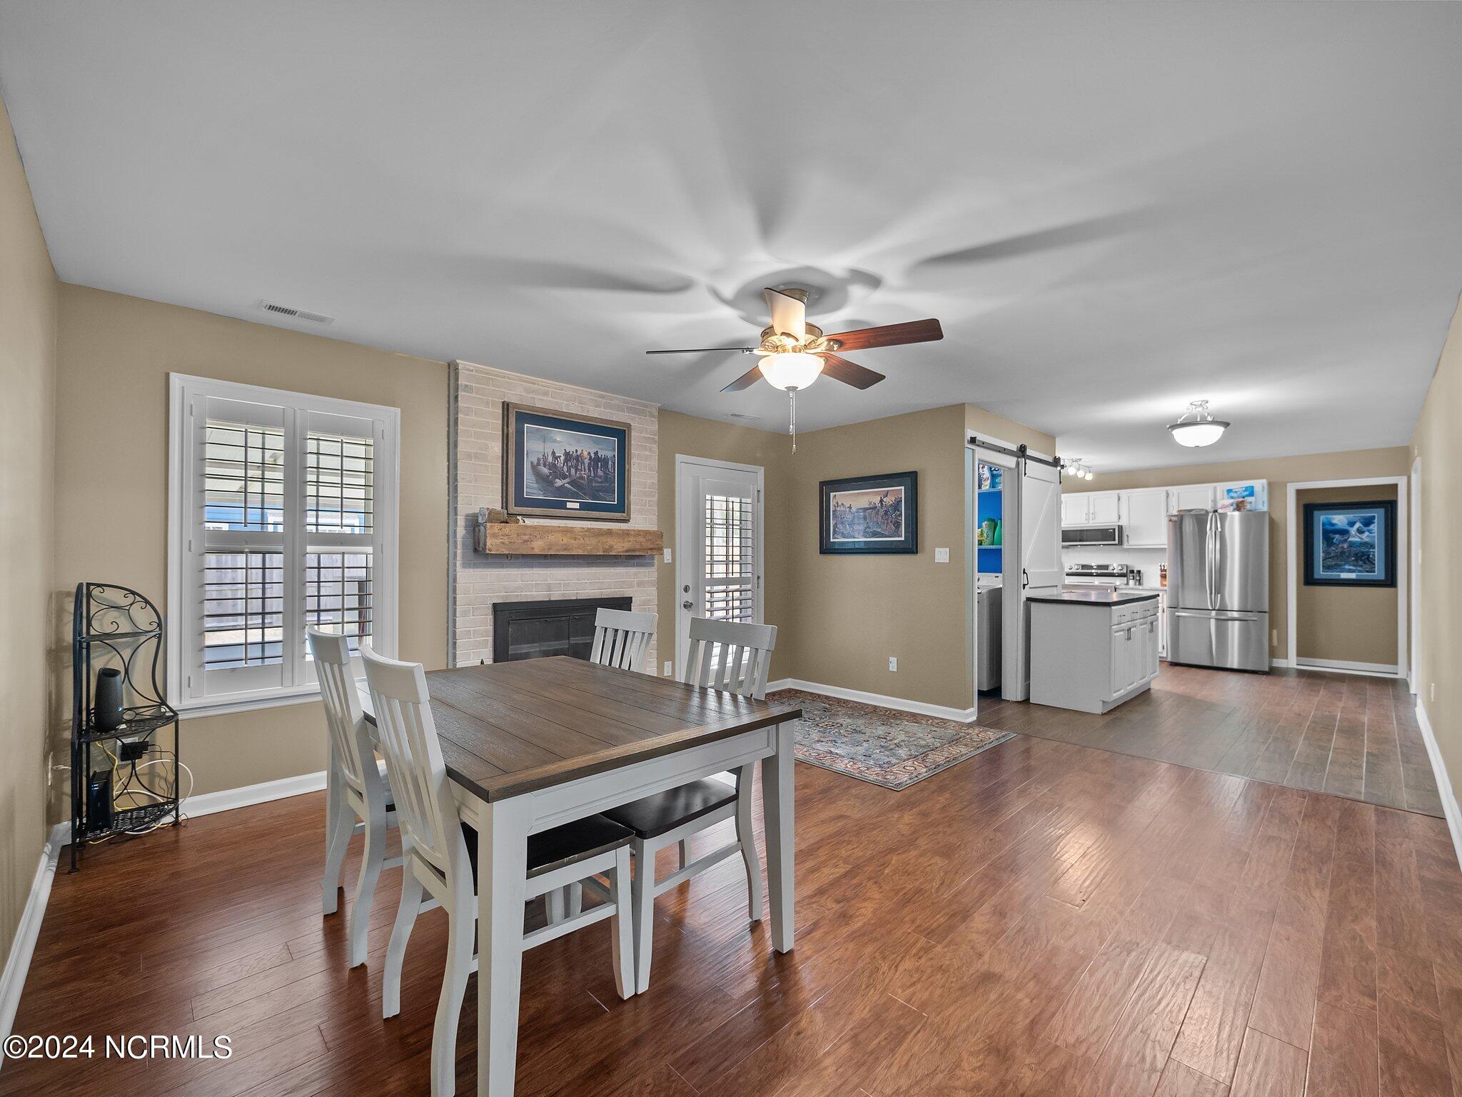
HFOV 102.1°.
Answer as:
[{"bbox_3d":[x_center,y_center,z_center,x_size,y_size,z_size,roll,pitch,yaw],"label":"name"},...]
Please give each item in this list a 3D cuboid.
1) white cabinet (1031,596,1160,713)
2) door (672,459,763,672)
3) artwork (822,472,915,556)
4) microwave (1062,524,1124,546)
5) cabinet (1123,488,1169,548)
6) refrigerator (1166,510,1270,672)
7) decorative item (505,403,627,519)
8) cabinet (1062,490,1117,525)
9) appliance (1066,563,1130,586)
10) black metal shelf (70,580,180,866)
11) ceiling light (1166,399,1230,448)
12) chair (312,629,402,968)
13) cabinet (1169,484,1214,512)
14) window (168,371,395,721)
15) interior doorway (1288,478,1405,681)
[{"bbox_3d":[3.389,0.896,5.494,1.530,0.910,0.630,0,0,-43],"label":"white cabinet"},{"bbox_3d":[-0.092,0.272,5.261,1.070,2.080,0.120,0,0,-43],"label":"door"},{"bbox_3d":[1.143,-0.280,5.082,0.970,0.670,0.040,-1,-1,43],"label":"artwork"},{"bbox_3d":[5.003,-0.163,8.187,0.450,0.280,0.760,0,0,-43],"label":"microwave"},{"bbox_3d":[5.272,-0.370,7.465,0.460,0.730,0.330,0,-1,42],"label":"cabinet"},{"bbox_3d":[5.699,0.480,6.898,0.900,1.755,0.740,0,-1,41],"label":"refrigerator"},{"bbox_3d":[-1.079,-0.556,4.006,0.920,0.700,0.070,1,-1,-41],"label":"decorative item"},{"bbox_3d":[5.055,-0.534,8.258,0.330,0.450,0.760,0,0,-43],"label":"cabinet"},{"bbox_3d":[4.904,0.818,8.096,0.680,1.170,0.760,0,0,-43],"label":"appliance"},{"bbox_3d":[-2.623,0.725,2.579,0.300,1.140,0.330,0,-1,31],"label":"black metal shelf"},{"bbox_3d":[3.523,-0.927,4.442,0.450,0.350,0.450,-1,-1,43],"label":"ceiling light"},{"bbox_3d":[-1.112,0.777,2.107,0.600,1.005,0.450,0,0,-43],"label":"chair"},{"bbox_3d":[5.588,-0.573,7.133,0.460,0.350,0.340,0,-1,42],"label":"cabinet"},{"bbox_3d":[-2.304,-0.013,3.138,0.980,1.610,0.120,0,0,-43],"label":"window"},{"bbox_3d":[6.740,0.307,6.492,0.920,2.100,0.130,0,-1,41],"label":"interior doorway"}]

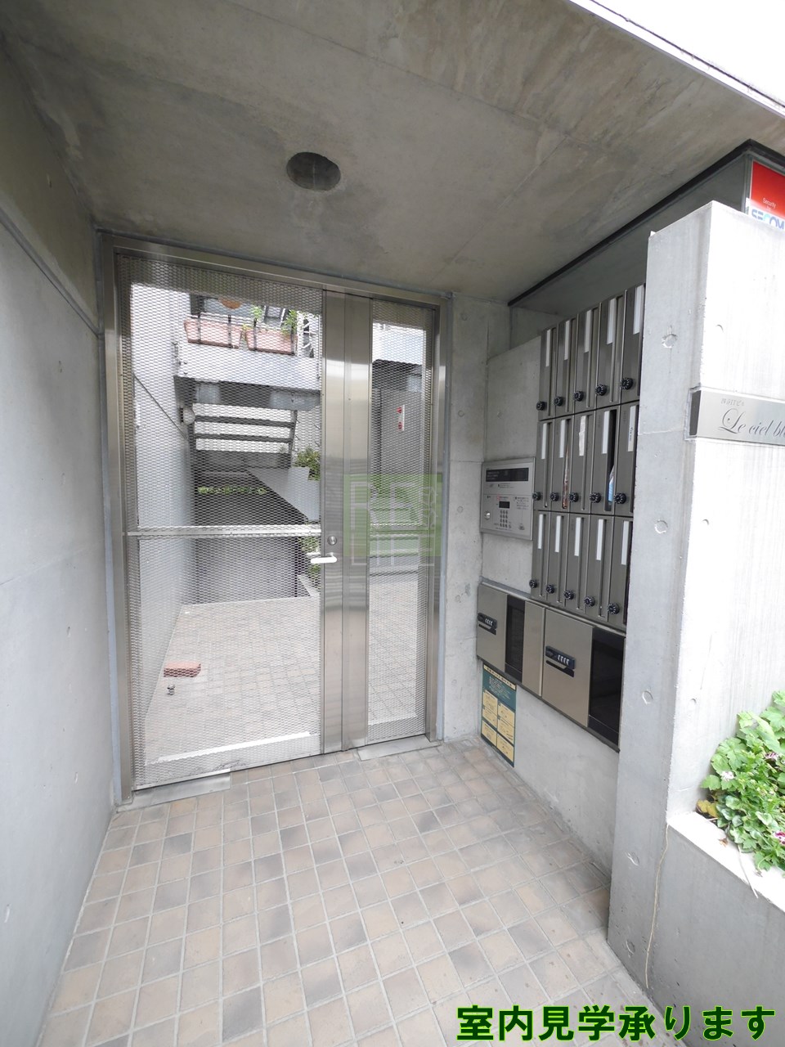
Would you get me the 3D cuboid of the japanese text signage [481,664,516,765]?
[{"bbox_3d":[0.529,0.949,2.120,0.010,0.392,0.277,-1,5,-22],"label":"japanese text signage"}]

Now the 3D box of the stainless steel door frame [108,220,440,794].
[{"bbox_3d":[-0.435,0.025,1.948,1.431,2.224,0.119,-1,5,-21],"label":"stainless steel door frame"}]

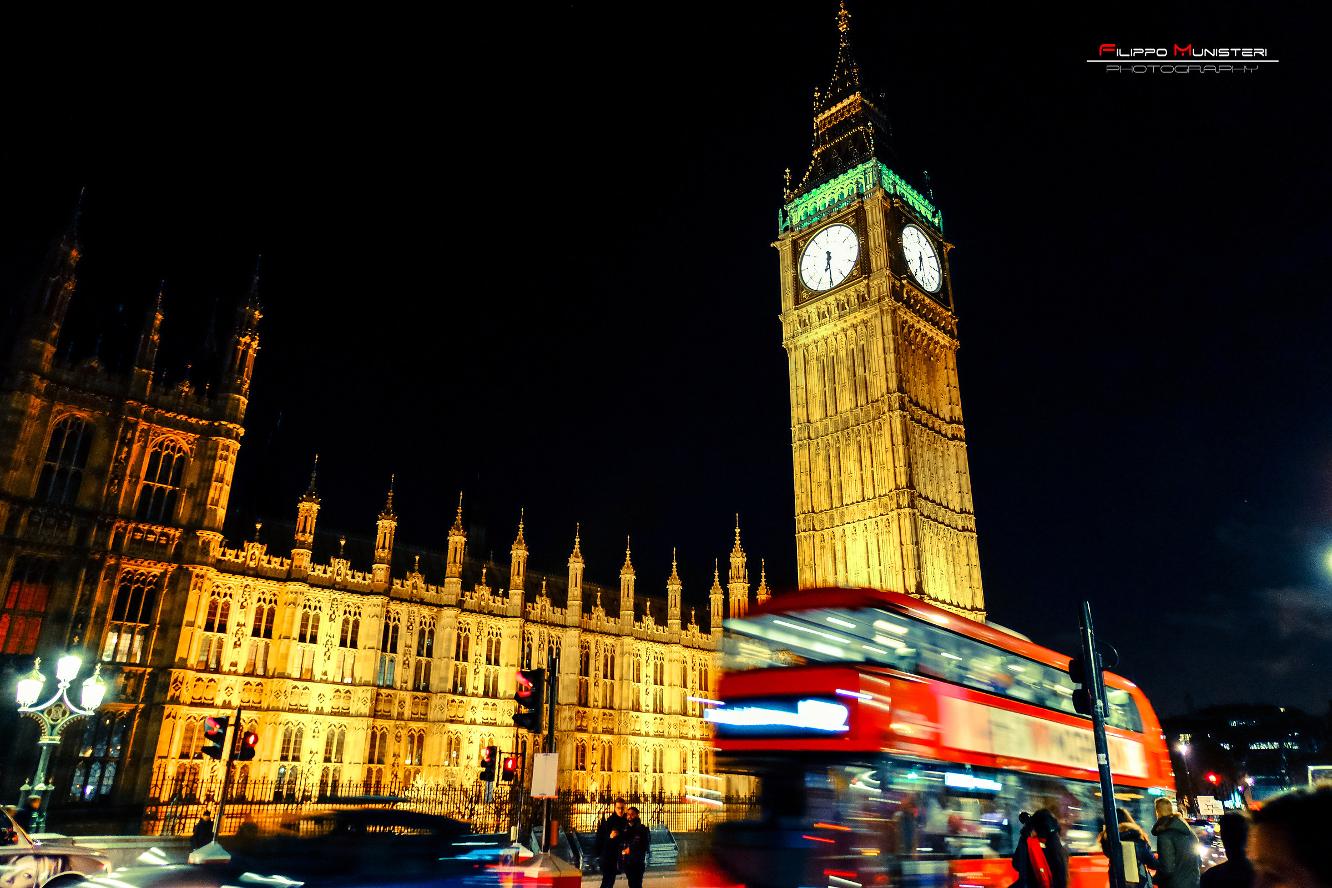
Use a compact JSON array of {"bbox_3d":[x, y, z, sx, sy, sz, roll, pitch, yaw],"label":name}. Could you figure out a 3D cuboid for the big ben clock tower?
[{"bbox_3d":[21.381,-10.968,92.817,13.600,96.300,13.600,21,-30,-40],"label":"big ben clock tower"}]

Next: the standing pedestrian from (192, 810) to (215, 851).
[{"bbox_3d":[-11.413,9.893,21.686,0.500,1.720,0.340,11,-23,-23],"label":"standing pedestrian"}]

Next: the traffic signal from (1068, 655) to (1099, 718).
[{"bbox_3d":[4.087,2.342,8.600,0.280,0.580,0.230,19,-28,-39],"label":"traffic signal"}]

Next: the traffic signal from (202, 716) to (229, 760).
[{"bbox_3d":[-9.637,6.289,19.000,0.340,0.890,0.310,19,-28,-39],"label":"traffic signal"}]

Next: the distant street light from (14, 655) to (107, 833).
[{"bbox_3d":[-13.475,6.266,19.443,1.580,4.150,0.580,19,-28,-39],"label":"distant street light"}]

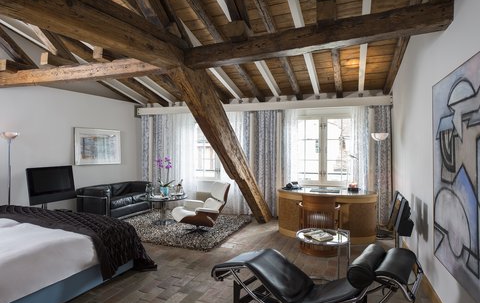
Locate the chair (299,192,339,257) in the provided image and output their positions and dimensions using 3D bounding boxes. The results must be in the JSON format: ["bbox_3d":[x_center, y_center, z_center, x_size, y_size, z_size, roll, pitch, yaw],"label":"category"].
[{"bbox_3d":[1.123,0.991,4.128,0.560,0.810,0.550,0,0,17],"label":"chair"}]

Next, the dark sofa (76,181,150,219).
[{"bbox_3d":[-2.608,1.025,6.242,0.710,0.690,1.320,0,0,20],"label":"dark sofa"}]

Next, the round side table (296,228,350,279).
[{"bbox_3d":[0.800,1.100,2.800,0.520,0.600,0.520,0,0,19],"label":"round side table"}]

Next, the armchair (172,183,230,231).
[{"bbox_3d":[-0.690,0.945,5.020,0.840,0.830,0.830,0,0,-24],"label":"armchair"}]

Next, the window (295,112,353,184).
[{"bbox_3d":[1.712,-0.041,5.994,1.120,1.520,0.120,0,0,20],"label":"window"}]

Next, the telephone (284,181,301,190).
[{"bbox_3d":[0.903,0.586,5.048,0.220,0.120,0.200,0,0,15],"label":"telephone"}]

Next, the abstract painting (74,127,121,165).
[{"bbox_3d":[-2.970,-0.070,6.220,0.040,0.740,1.080,0,0,25],"label":"abstract painting"}]

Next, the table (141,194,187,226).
[{"bbox_3d":[-1.433,1.114,5.606,0.850,0.470,0.850,0,0,0],"label":"table"}]

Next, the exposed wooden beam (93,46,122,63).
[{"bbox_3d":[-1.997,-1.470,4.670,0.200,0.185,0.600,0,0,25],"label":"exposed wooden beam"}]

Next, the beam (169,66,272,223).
[{"bbox_3d":[-0.130,0.075,4.740,0.240,3.350,0.350,0,43,29],"label":"beam"}]

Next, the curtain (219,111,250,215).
[{"bbox_3d":[-0.120,0.245,6.413,0.770,2.280,0.140,0,0,20],"label":"curtain"}]

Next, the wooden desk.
[{"bbox_3d":[1.370,1.020,4.680,1.530,0.720,0.780,0,0,19],"label":"wooden desk"}]

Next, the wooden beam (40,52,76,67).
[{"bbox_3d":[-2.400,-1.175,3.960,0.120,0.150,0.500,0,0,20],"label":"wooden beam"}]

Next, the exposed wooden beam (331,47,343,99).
[{"bbox_3d":[1.610,-1.280,4.830,0.130,0.140,1.850,0,-14,21],"label":"exposed wooden beam"}]

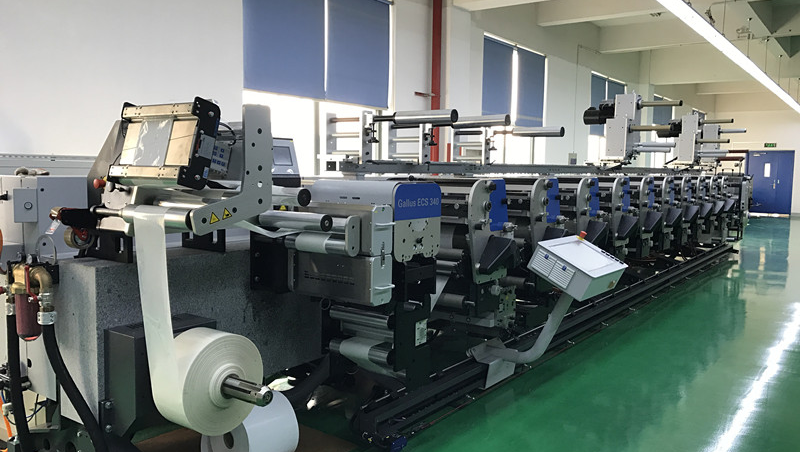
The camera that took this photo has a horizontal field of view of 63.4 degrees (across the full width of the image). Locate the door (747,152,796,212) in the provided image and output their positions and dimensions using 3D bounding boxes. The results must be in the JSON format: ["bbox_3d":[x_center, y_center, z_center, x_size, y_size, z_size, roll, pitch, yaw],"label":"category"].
[{"bbox_3d":[11.903,-1.392,20.948,1.360,2.060,0.120,5,6,36],"label":"door"}]

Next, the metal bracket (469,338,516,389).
[{"bbox_3d":[0.575,0.846,4.040,0.149,0.220,0.386,5,6,36],"label":"metal bracket"}]

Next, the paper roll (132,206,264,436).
[{"bbox_3d":[-0.784,0.367,2.576,0.193,0.915,0.460,5,6,36],"label":"paper roll"}]

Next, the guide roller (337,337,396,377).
[{"bbox_3d":[-0.166,0.580,2.967,0.355,0.070,0.070,5,6,36],"label":"guide roller"}]

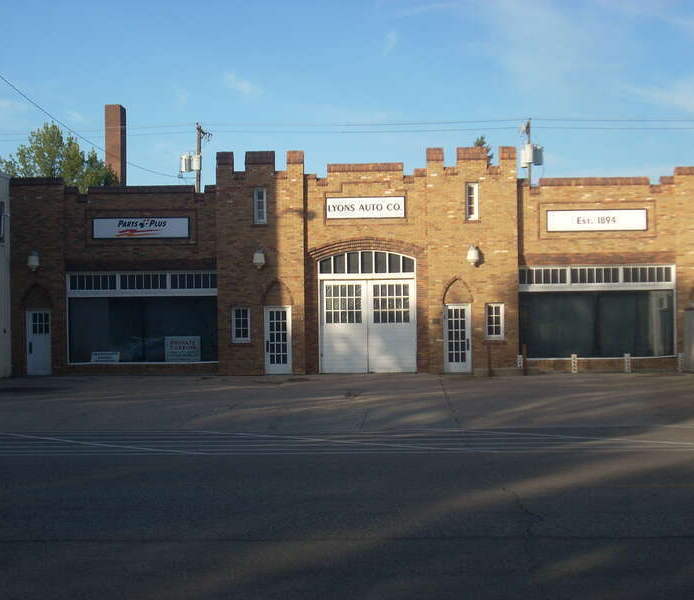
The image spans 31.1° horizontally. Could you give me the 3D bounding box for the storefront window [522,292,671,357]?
[{"bbox_3d":[7.913,0.768,39.462,4.871,2.118,0.120,-1,-1,3],"label":"storefront window"}]

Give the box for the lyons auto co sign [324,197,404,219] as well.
[{"bbox_3d":[0.601,-2.931,39.759,2.541,0.670,0.120,-1,-1,3],"label":"lyons auto co sign"}]

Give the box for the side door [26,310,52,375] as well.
[{"bbox_3d":[-9.994,1.383,40.470,0.836,2.084,0.100,-1,-1,3],"label":"side door"}]

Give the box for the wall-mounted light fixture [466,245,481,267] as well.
[{"bbox_3d":[3.954,-1.385,39.118,0.384,0.658,0.420,-1,-1,3],"label":"wall-mounted light fixture"}]

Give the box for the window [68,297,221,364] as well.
[{"bbox_3d":[-6.589,0.966,40.242,4.897,2.144,0.120,-1,-1,3],"label":"window"}]

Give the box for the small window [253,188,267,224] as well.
[{"bbox_3d":[-2.753,-2.981,39.791,0.439,1.149,0.120,-1,-1,3],"label":"small window"}]

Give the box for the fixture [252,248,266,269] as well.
[{"bbox_3d":[-2.772,-1.293,39.505,0.388,0.655,0.420,-1,-1,3],"label":"fixture"}]

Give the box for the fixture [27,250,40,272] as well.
[{"bbox_3d":[-10.093,-1.263,40.229,0.400,0.709,0.420,-1,-1,3],"label":"fixture"}]

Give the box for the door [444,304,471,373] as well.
[{"bbox_3d":[3.501,1.221,39.463,0.878,2.157,0.120,-1,-1,3],"label":"door"}]

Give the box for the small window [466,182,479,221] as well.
[{"bbox_3d":[3.959,-3.100,39.462,0.412,1.160,0.120,-1,-1,3],"label":"small window"}]

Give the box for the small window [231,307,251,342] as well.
[{"bbox_3d":[-3.370,0.811,39.854,0.610,1.123,0.120,-1,-1,3],"label":"small window"}]

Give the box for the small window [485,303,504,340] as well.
[{"bbox_3d":[4.670,0.694,39.390,0.580,1.166,0.120,-1,-1,3],"label":"small window"}]

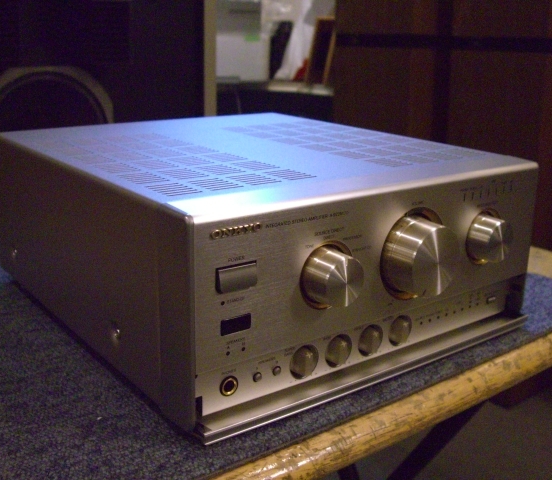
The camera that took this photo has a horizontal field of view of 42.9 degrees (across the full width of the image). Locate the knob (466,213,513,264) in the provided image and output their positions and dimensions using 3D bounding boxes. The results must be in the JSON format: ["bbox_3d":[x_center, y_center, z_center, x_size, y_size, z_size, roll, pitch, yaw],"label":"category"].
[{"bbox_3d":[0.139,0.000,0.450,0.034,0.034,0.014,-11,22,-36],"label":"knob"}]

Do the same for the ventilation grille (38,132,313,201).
[{"bbox_3d":[-0.072,-0.053,0.454,0.100,0.003,0.188,-11,22,-36],"label":"ventilation grille"}]

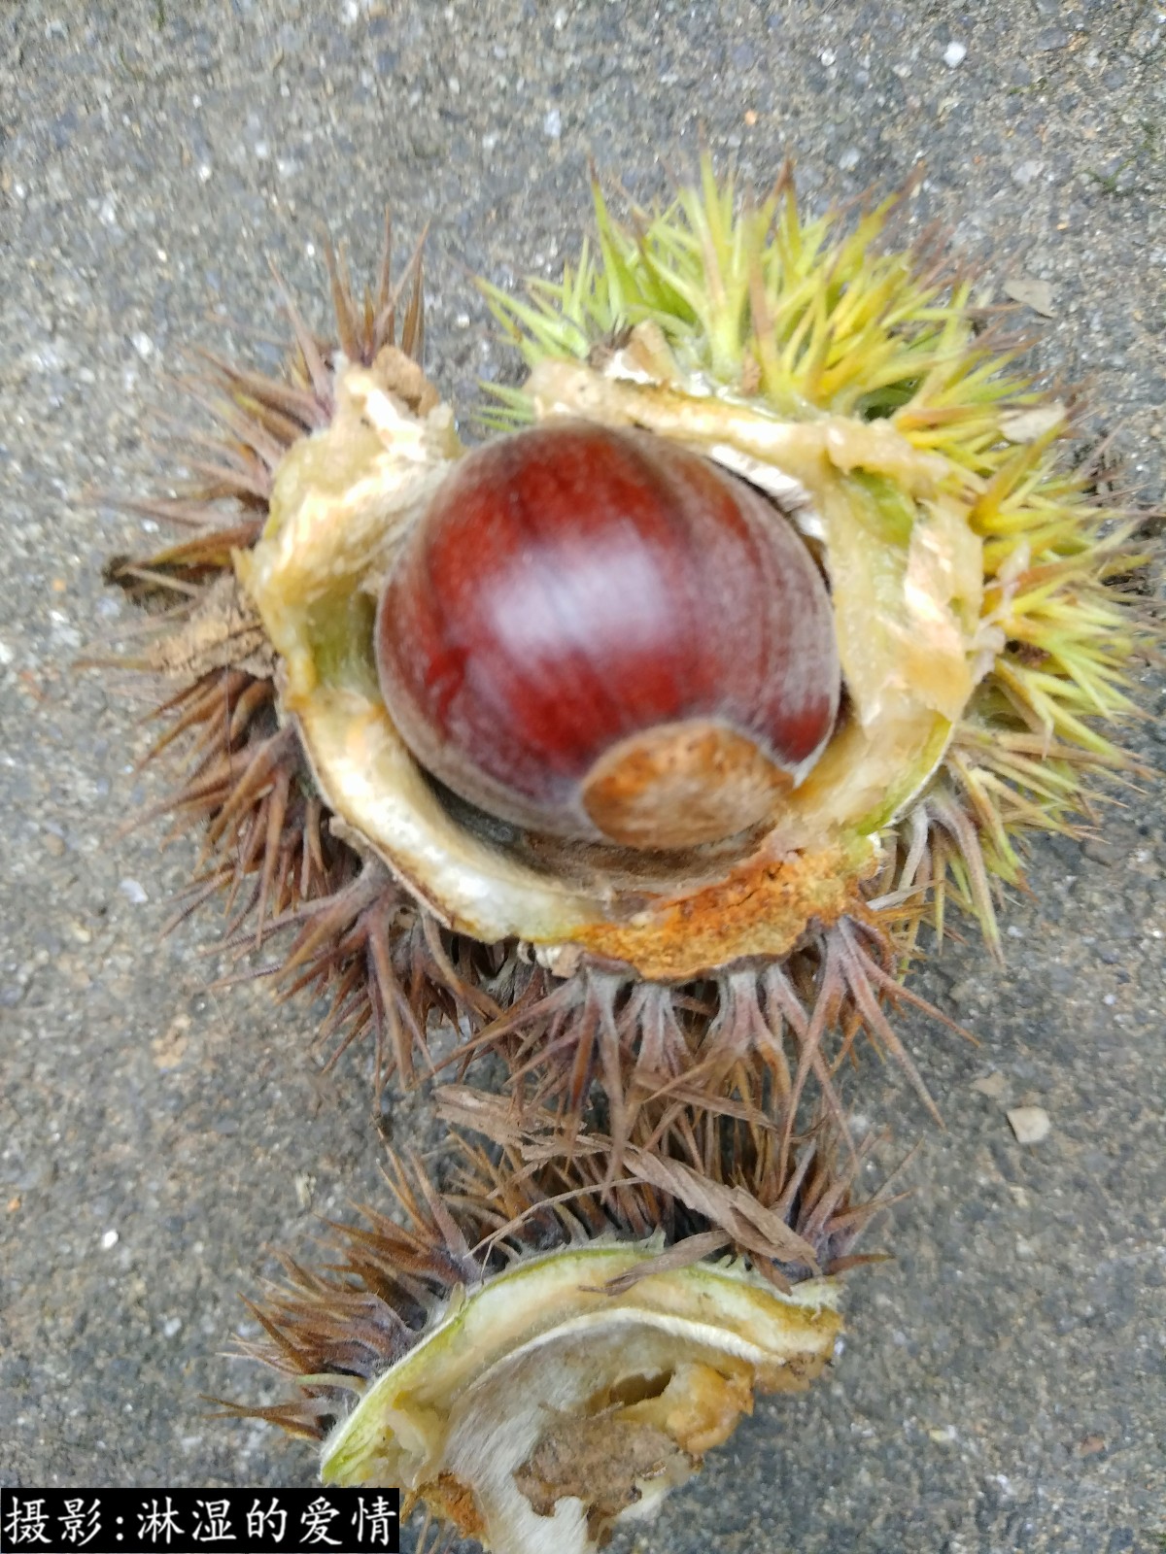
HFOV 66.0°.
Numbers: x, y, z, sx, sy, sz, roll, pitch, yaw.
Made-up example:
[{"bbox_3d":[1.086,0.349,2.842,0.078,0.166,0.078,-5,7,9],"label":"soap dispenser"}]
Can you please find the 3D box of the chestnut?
[{"bbox_3d":[0.002,-0.011,0.069,0.034,0.031,0.032,-15,52,-7],"label":"chestnut"}]

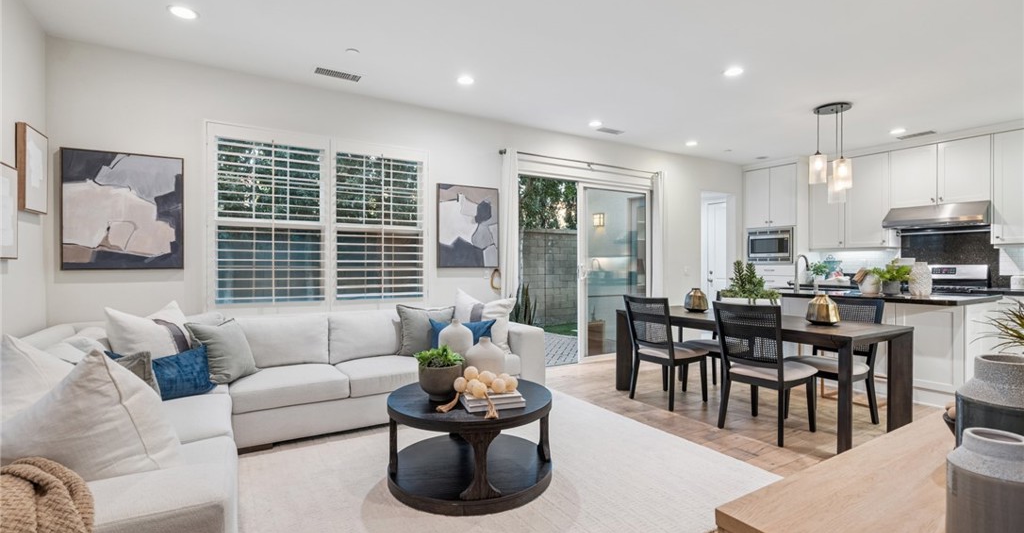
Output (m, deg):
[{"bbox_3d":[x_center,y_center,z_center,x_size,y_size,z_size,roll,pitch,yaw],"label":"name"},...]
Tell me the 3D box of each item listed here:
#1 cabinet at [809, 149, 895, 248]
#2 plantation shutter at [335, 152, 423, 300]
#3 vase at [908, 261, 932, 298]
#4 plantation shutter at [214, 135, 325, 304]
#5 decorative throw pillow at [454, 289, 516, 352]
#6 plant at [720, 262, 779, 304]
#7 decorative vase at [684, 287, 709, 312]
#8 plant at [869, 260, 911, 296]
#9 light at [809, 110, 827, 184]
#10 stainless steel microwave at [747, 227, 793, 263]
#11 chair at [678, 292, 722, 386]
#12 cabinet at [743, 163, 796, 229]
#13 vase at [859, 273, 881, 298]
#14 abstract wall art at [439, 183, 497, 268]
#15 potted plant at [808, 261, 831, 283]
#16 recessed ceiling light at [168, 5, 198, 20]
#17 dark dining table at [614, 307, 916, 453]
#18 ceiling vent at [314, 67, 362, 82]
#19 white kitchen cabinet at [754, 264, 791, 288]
[{"bbox_3d":[4.700,-0.850,6.260,0.370,1.210,0.920,0,0,-33],"label":"cabinet"},{"bbox_3d":[-1.207,-0.366,4.236,0.830,1.360,0.080,0,0,-31],"label":"plantation shutter"},{"bbox_3d":[3.755,0.120,4.160,0.165,0.318,0.165,0,0,-33],"label":"vase"},{"bbox_3d":[-1.980,-0.371,3.774,0.820,1.360,0.080,0,0,-31],"label":"plantation shutter"},{"bbox_3d":[-0.240,0.485,4.120,0.540,0.540,0.180,0,-14,-6],"label":"decorative throw pillow"},{"bbox_3d":[1.880,0.185,3.596,0.210,0.460,0.430,0,0,-31],"label":"plant"},{"bbox_3d":[1.716,0.318,4.229,0.205,0.215,0.205,0,0,-31],"label":"decorative vase"},{"bbox_3d":[3.584,0.106,4.320,0.320,0.335,0.320,0,0,-33],"label":"plant"},{"bbox_3d":[3.093,-1.193,4.588,0.140,0.735,0.140,0,0,-31],"label":"light"},{"bbox_3d":[4.010,-0.295,6.860,0.440,0.540,0.660,0,0,-33],"label":"stainless steel microwave"},{"bbox_3d":[1.921,0.720,4.204,0.570,0.910,0.480,0,0,-31],"label":"chair"},{"bbox_3d":[4.094,-1.039,6.944,0.580,0.910,0.775,0,0,-31],"label":"cabinet"},{"bbox_3d":[3.356,0.162,4.265,0.165,0.210,0.165,0,0,-31],"label":"vase"},{"bbox_3d":[-0.440,-0.405,4.670,0.675,0.835,0.045,0,0,-31],"label":"abstract wall art"},{"bbox_3d":[4.400,0.069,6.500,0.230,0.295,0.230,0,0,-33],"label":"potted plant"},{"bbox_3d":[-2.020,-1.552,2.800,0.162,0.030,0.162,0,0,0],"label":"recessed ceiling light"},{"bbox_3d":[1.890,0.800,3.744,0.910,0.750,1.930,0,0,-31],"label":"dark dining table"},{"bbox_3d":[-1.437,-1.573,3.767,0.365,0.020,0.140,0,0,-31],"label":"ceiling vent"},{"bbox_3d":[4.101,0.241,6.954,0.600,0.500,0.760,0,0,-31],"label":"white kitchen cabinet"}]

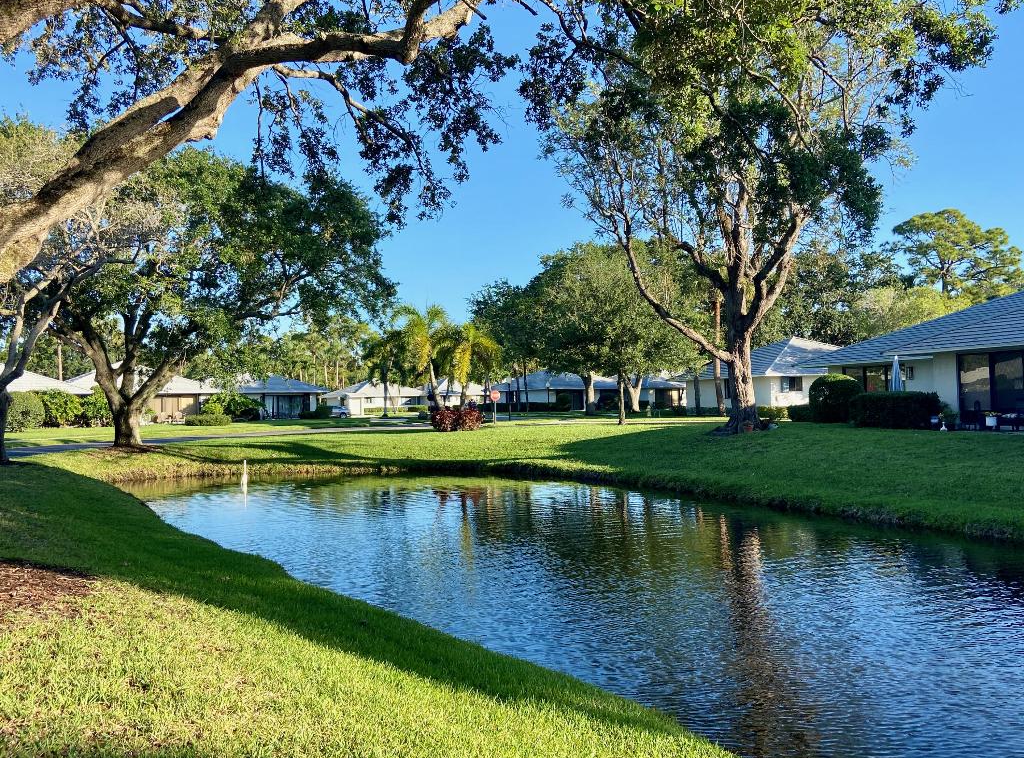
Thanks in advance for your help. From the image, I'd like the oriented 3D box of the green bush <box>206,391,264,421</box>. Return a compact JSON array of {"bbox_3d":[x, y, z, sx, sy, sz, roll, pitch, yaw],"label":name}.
[{"bbox_3d":[-22.700,2.250,63.000,4.500,2.450,3.400,0,-2,0],"label":"green bush"}]

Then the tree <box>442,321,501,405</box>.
[{"bbox_3d":[-2.291,-0.226,43.500,3.280,6.050,3.200,0,-2,0],"label":"tree"}]

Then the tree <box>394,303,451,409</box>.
[{"bbox_3d":[-5.062,-0.735,43.500,3.170,7.070,3.200,0,-2,0],"label":"tree"}]

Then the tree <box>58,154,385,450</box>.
[{"bbox_3d":[-10.540,-2.967,28.000,12.000,10.813,11.000,0,-2,0],"label":"tree"}]

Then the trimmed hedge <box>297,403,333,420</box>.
[{"bbox_3d":[-18.907,3.127,74.000,3.270,1.540,1.900,0,-2,0],"label":"trimmed hedge"}]

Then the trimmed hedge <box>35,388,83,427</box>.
[{"bbox_3d":[-29.418,1.918,50.000,2.990,2.470,2.400,0,-2,0],"label":"trimmed hedge"}]

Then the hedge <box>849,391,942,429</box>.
[{"bbox_3d":[12.680,1.040,25.300,0.900,1.180,3.200,1,-2,-23],"label":"hedge"}]

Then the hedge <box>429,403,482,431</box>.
[{"bbox_3d":[-2.959,2.066,41.000,2.750,1.466,2.000,0,-2,-4],"label":"hedge"}]

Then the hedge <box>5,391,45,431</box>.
[{"bbox_3d":[-26.967,1.796,42.500,2.270,2.210,2.100,0,-2,0],"label":"hedge"}]

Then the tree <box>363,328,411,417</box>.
[{"bbox_3d":[-13.381,-0.720,82.000,5.000,9.542,5.000,0,-2,0],"label":"tree"}]

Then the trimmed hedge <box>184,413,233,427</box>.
[{"bbox_3d":[-21.775,2.953,55.000,3.500,0.930,1.600,1,-2,-22],"label":"trimmed hedge"}]

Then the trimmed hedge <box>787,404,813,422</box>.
[{"bbox_3d":[14.067,1.665,37.500,1.450,0.844,1.100,-1,-2,21],"label":"trimmed hedge"}]

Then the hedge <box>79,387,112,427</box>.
[{"bbox_3d":[-26.947,1.820,50.000,2.470,2.670,2.200,0,-2,0],"label":"hedge"}]

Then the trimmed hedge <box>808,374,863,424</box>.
[{"bbox_3d":[13.586,0.819,32.300,2.270,2.100,2.100,0,-2,0],"label":"trimmed hedge"}]

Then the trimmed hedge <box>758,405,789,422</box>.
[{"bbox_3d":[14.002,1.862,41.500,1.900,0.809,1.000,-1,-2,19],"label":"trimmed hedge"}]

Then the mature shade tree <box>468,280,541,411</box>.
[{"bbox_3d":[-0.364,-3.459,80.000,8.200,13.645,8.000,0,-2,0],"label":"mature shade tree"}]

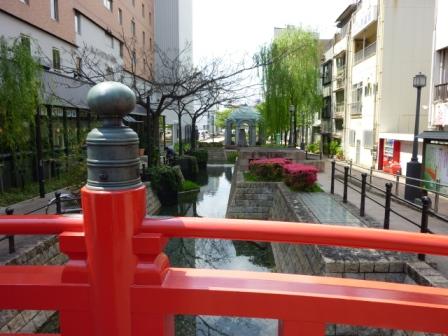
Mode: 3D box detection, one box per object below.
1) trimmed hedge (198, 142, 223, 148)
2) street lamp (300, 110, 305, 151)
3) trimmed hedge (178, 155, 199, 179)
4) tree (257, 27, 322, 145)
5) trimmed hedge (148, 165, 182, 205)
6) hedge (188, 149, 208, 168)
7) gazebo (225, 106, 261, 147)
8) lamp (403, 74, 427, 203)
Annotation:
[{"bbox_3d":[-1.563,-2.592,37.443,3.000,0.670,1.000,1,6,5],"label":"trimmed hedge"},{"bbox_3d":[7.144,-3.182,29.328,0.450,3.830,0.450,1,6,5],"label":"street lamp"},{"bbox_3d":[-2.428,-0.091,22.126,1.200,1.286,2.000,1,6,5],"label":"trimmed hedge"},{"bbox_3d":[5.139,-6.165,25.978,4.800,9.521,4.800,1,6,5],"label":"tree"},{"bbox_3d":[-2.772,0.705,15.070,1.300,1.480,1.600,1,6,5],"label":"trimmed hedge"},{"bbox_3d":[-2.229,-0.831,28.282,1.500,1.396,1.900,1,6,5],"label":"hedge"},{"bbox_3d":[2.545,-5.298,41.167,4.800,5.107,4.400,1,6,5],"label":"gazebo"},{"bbox_3d":[5.764,-0.884,9.712,0.430,3.835,0.430,1,6,5],"label":"lamp"}]

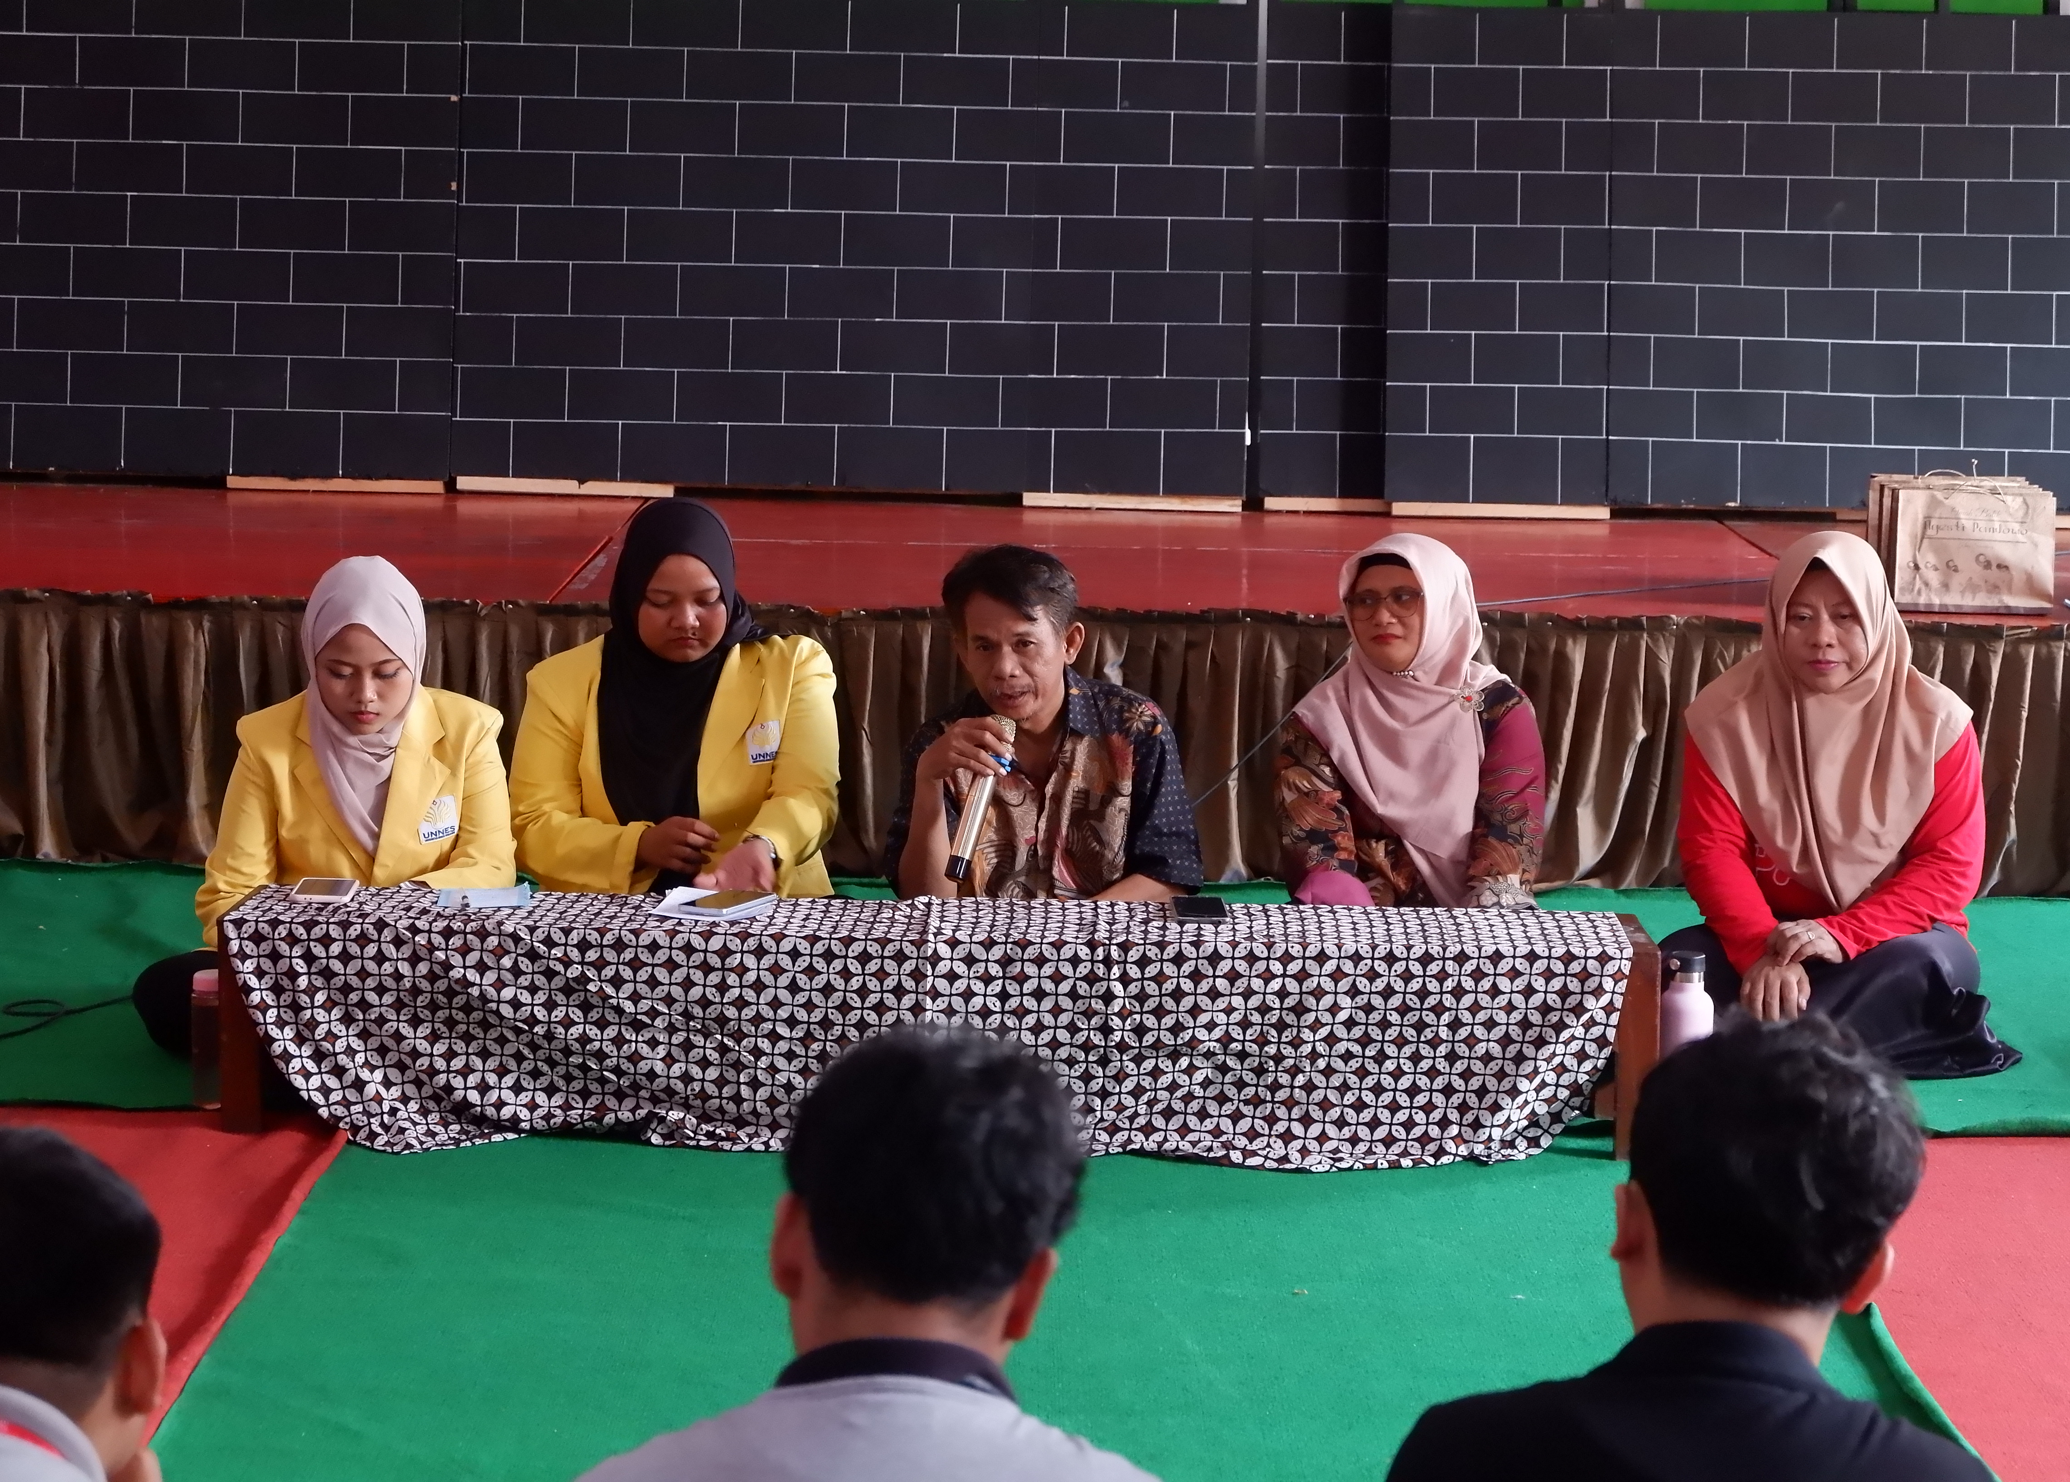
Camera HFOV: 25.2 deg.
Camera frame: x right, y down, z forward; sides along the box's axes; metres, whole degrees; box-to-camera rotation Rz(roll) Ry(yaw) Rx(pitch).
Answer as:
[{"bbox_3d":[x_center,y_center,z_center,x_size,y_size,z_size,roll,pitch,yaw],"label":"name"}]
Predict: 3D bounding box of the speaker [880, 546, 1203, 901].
[{"bbox_3d":[0.010,0.101,6.979,0.580,0.790,0.620,2,8,4],"label":"speaker"}]

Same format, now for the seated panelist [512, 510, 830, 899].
[{"bbox_3d":[-0.544,0.061,7.018,0.620,0.840,0.600,1,8,1],"label":"seated panelist"}]

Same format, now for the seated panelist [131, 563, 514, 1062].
[{"bbox_3d":[-1.045,0.094,7.014,0.640,0.765,0.600,1,8,-2],"label":"seated panelist"}]

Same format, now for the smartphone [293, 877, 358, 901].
[{"bbox_3d":[-1.022,0.216,6.666,0.078,0.009,0.160,1,8,-2],"label":"smartphone"}]

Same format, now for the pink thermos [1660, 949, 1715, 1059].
[{"bbox_3d":[0.925,0.435,6.597,0.076,0.262,0.076,1,8,1],"label":"pink thermos"}]

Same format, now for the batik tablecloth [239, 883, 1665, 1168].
[{"bbox_3d":[-0.135,0.400,6.573,2.000,0.300,0.340,1,8,1],"label":"batik tablecloth"}]

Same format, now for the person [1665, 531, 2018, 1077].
[{"bbox_3d":[1.241,0.074,7.227,0.620,0.820,0.580,2,8,7],"label":"person"}]

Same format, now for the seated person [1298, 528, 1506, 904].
[{"bbox_3d":[0.570,0.097,7.005,0.580,0.810,0.600,2,8,10],"label":"seated person"}]

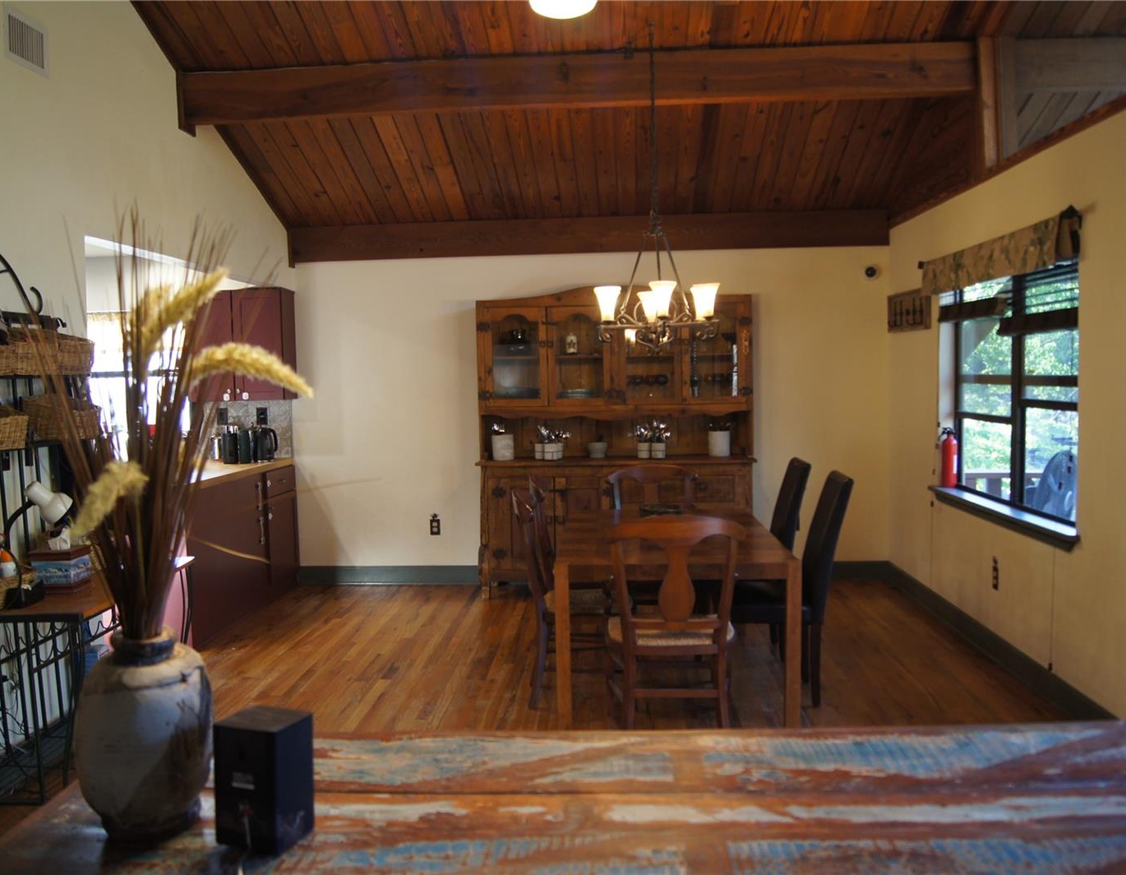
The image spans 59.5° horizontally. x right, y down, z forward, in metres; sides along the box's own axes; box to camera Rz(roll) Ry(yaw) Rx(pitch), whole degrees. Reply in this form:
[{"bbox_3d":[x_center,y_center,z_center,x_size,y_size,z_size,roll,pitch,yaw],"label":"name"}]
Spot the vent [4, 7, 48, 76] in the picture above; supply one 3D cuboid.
[{"bbox_3d":[-2.102,-1.556,3.884,0.022,0.207,0.292,-1,4,3],"label":"vent"}]

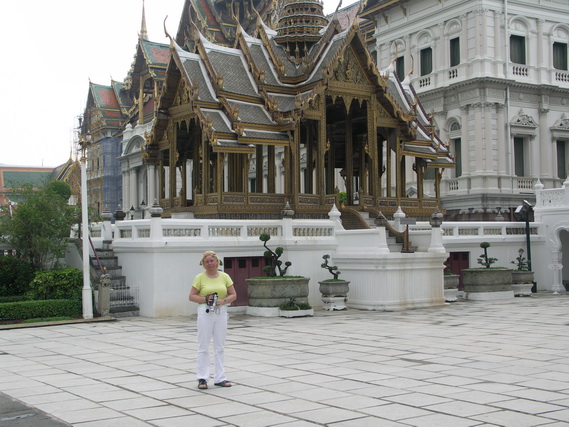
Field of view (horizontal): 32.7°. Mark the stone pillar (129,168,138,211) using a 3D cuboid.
[{"bbox_3d":[-14.847,-2.264,95.500,0.750,4.300,0.750,-1,-1,0],"label":"stone pillar"}]

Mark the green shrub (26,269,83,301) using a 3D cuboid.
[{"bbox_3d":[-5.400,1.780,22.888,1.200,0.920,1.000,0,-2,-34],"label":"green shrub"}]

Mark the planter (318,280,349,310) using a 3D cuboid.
[{"bbox_3d":[1.366,2.268,26.509,0.766,0.805,0.648,1,-3,-35],"label":"planter"}]

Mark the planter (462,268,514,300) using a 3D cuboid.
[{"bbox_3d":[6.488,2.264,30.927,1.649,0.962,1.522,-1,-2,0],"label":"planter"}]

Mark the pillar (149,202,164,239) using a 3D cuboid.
[{"bbox_3d":[-2.925,0.183,22.163,0.330,0.900,0.330,0,-2,-34],"label":"pillar"}]

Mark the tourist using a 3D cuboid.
[{"bbox_3d":[-0.864,1.246,11.521,0.560,1.610,0.420,-1,-1,-6],"label":"tourist"}]

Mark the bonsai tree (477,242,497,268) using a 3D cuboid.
[{"bbox_3d":[6.441,1.339,30.927,0.648,0.835,0.589,1,-3,-35],"label":"bonsai tree"}]

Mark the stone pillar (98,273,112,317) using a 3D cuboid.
[{"bbox_3d":[-4.566,2.081,24.742,0.285,1.109,0.285,1,-3,-35],"label":"stone pillar"}]

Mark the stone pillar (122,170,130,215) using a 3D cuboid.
[{"bbox_3d":[-15.800,-2.100,97.000,0.720,4.300,0.720,0,-2,-34],"label":"stone pillar"}]

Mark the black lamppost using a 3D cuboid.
[{"bbox_3d":[8.569,1.186,34.560,0.717,3.289,0.540,-1,-2,-6],"label":"black lamppost"}]

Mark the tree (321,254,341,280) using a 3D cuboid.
[{"bbox_3d":[1.136,1.314,23.601,0.430,0.620,0.360,0,-2,-34],"label":"tree"}]

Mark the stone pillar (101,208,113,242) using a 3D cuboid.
[{"bbox_3d":[-5.084,0.301,27.785,0.314,1.001,0.314,1,-3,-35],"label":"stone pillar"}]

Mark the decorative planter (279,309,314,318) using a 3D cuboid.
[{"bbox_3d":[0.285,2.220,21.639,0.720,0.160,0.360,0,-2,-34],"label":"decorative planter"}]

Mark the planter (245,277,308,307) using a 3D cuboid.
[{"bbox_3d":[-0.141,1.794,22.355,1.220,0.630,0.980,0,-2,-34],"label":"planter"}]

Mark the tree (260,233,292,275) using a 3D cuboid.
[{"bbox_3d":[-0.230,1.046,24.742,0.785,1.119,0.668,1,-3,-35],"label":"tree"}]

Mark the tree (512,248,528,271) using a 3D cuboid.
[{"bbox_3d":[8.033,1.569,33.087,0.638,0.766,0.569,1,-3,-35],"label":"tree"}]

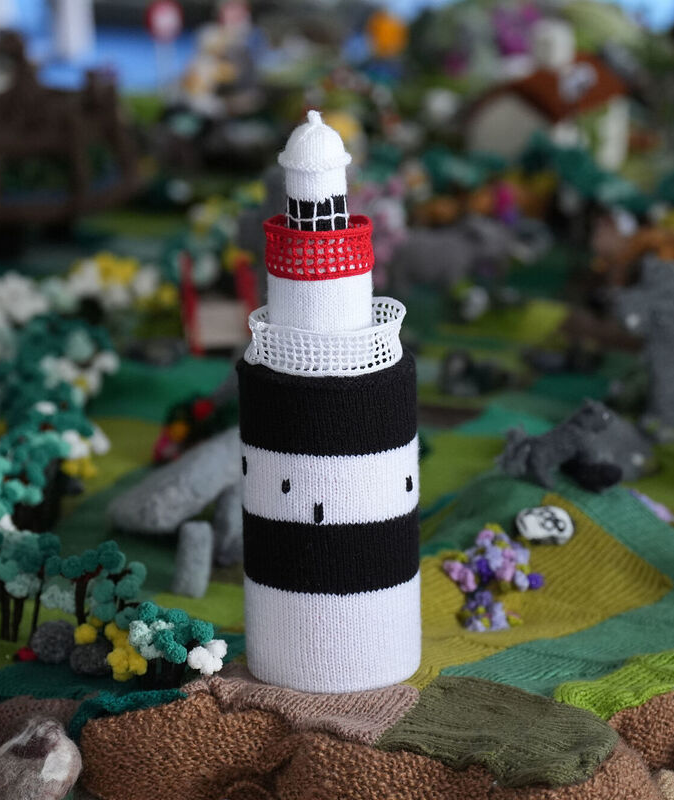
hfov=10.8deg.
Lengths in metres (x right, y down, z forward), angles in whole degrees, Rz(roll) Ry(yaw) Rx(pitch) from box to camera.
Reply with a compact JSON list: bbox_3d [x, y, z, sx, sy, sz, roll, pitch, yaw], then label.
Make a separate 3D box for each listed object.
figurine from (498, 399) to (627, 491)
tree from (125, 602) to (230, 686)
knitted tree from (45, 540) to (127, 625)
[{"bbox_3d":[0.173,0.036,2.740,0.090,0.066,0.042,2,14,10],"label":"figurine"},{"bbox_3d":[-0.107,0.162,2.378,0.065,0.050,0.055,0,13,0],"label":"tree"},{"bbox_3d":[-0.174,0.131,2.478,0.051,0.063,0.045,0,13,0],"label":"knitted tree"}]

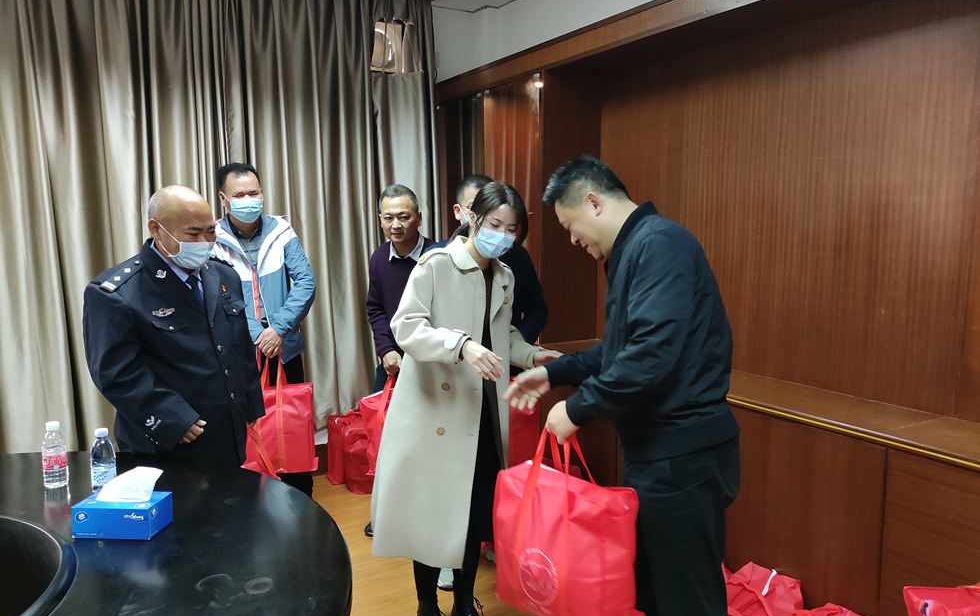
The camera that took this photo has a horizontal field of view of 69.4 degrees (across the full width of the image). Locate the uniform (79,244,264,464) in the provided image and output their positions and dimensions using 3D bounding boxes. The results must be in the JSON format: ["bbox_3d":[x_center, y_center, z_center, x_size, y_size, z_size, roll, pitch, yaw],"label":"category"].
[{"bbox_3d":[-1.043,0.170,2.340,0.390,0.780,0.550,3,9,31],"label":"uniform"}]

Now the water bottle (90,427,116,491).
[{"bbox_3d":[-1.100,0.433,2.010,0.064,0.190,0.064,0,7,0],"label":"water bottle"}]

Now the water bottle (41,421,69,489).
[{"bbox_3d":[-1.198,0.399,1.938,0.061,0.180,0.061,-6,9,-32],"label":"water bottle"}]

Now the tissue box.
[{"bbox_3d":[-0.854,0.483,1.653,0.185,0.072,0.100,-1,7,5],"label":"tissue box"}]

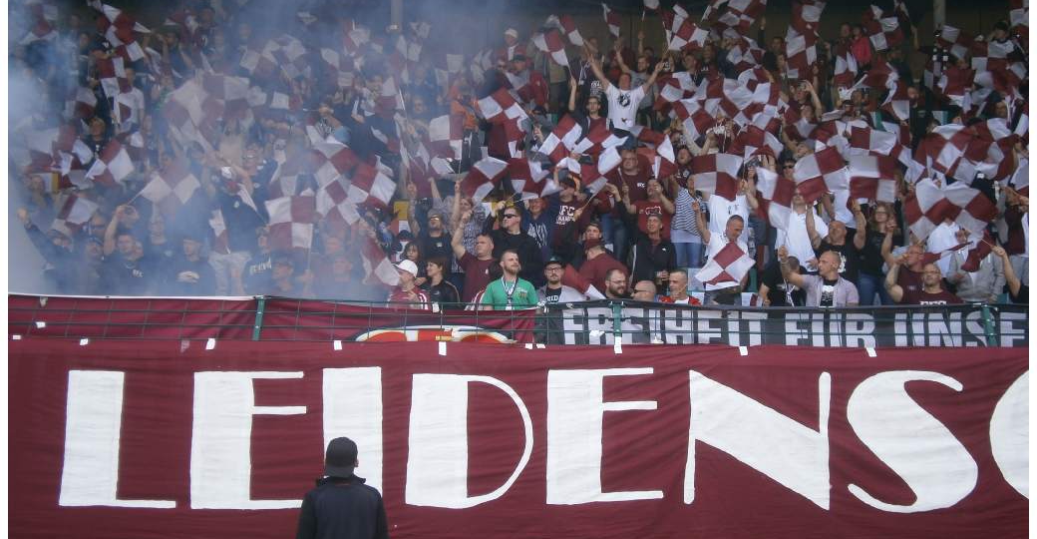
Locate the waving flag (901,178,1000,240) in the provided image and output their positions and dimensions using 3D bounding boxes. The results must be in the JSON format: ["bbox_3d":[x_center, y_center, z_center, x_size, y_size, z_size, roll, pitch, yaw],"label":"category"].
[{"bbox_3d":[4.467,-0.634,18.567,0.970,0.620,0.250,0,-6,0],"label":"waving flag"}]

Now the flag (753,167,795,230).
[{"bbox_3d":[2.646,-0.740,18.700,0.440,0.650,0.200,0,-6,0],"label":"flag"}]

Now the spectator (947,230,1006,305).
[{"bbox_3d":[4.341,0.503,17.022,0.560,1.780,0.360,-1,-5,8],"label":"spectator"}]

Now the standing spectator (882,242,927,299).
[{"bbox_3d":[3.744,0.623,17.404,0.520,1.770,0.450,-1,-6,8],"label":"standing spectator"}]

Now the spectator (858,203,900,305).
[{"bbox_3d":[3.666,0.170,18.197,0.500,1.720,0.420,-1,-7,15],"label":"spectator"}]

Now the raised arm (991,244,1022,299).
[{"bbox_3d":[4.654,0.016,17.172,0.290,0.520,0.220,-1,-6,5],"label":"raised arm"}]

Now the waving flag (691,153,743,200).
[{"bbox_3d":[1.967,-0.922,17.900,0.520,0.480,0.140,0,-5,0],"label":"waving flag"}]

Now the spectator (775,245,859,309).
[{"bbox_3d":[2.824,0.687,16.792,0.740,1.790,0.480,-3,-8,24],"label":"spectator"}]

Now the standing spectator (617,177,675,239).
[{"bbox_3d":[1.341,-0.074,19.002,0.620,1.820,0.450,0,-6,0],"label":"standing spectator"}]

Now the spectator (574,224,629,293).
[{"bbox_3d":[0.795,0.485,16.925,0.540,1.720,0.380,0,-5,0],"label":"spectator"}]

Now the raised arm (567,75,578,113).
[{"bbox_3d":[0.712,-2.306,23.600,0.130,0.500,0.140,3,-5,3],"label":"raised arm"}]

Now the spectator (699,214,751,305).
[{"bbox_3d":[2.027,0.339,17.594,0.560,1.760,0.420,0,-7,6],"label":"spectator"}]

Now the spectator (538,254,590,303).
[{"bbox_3d":[0.418,0.770,16.603,0.520,1.800,0.360,0,-6,0],"label":"spectator"}]

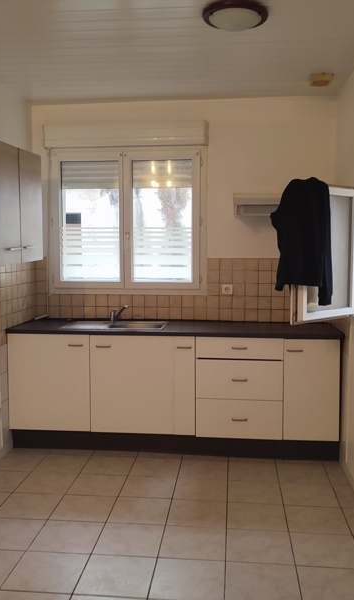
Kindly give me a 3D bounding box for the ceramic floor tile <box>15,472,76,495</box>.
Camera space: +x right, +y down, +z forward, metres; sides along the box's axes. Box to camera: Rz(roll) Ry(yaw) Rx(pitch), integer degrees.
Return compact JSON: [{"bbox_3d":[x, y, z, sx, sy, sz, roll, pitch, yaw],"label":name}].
[{"bbox_3d":[-0.819,1.175,3.541,0.322,0.010,0.322,1,4,6],"label":"ceramic floor tile"}]

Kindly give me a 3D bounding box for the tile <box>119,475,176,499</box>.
[{"bbox_3d":[-0.167,1.153,3.395,0.315,0.010,0.315,1,4,6],"label":"tile"}]

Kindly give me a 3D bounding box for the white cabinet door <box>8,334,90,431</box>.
[{"bbox_3d":[-0.909,0.590,3.965,0.598,0.695,0.020,1,4,7],"label":"white cabinet door"}]

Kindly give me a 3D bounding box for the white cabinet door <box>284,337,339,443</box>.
[{"bbox_3d":[0.924,0.619,3.808,0.377,0.704,0.020,1,4,6],"label":"white cabinet door"}]

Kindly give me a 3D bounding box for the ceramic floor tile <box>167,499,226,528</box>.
[{"bbox_3d":[0.115,1.184,3.066,0.316,0.010,0.311,1,5,6],"label":"ceramic floor tile"}]

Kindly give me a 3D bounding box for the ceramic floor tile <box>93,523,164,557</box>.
[{"bbox_3d":[-0.230,1.198,2.764,0.315,0.010,0.315,1,4,6],"label":"ceramic floor tile"}]

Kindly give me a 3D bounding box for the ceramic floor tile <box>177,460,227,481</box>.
[{"bbox_3d":[0.181,1.133,3.680,0.315,0.010,0.315,1,4,6],"label":"ceramic floor tile"}]

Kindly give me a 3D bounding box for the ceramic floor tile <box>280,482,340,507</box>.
[{"bbox_3d":[0.782,1.161,3.302,0.315,0.010,0.315,1,4,6],"label":"ceramic floor tile"}]

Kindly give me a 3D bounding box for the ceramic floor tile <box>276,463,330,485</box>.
[{"bbox_3d":[0.814,1.139,3.617,0.315,0.010,0.315,1,4,6],"label":"ceramic floor tile"}]

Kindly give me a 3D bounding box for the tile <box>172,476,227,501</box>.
[{"bbox_3d":[0.146,1.159,3.378,0.316,0.010,0.311,1,5,6],"label":"tile"}]

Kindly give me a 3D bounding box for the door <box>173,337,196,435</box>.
[{"bbox_3d":[0.054,0.600,3.892,0.147,0.699,0.020,0,4,7],"label":"door"}]

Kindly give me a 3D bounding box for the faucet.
[{"bbox_3d":[-0.457,0.122,4.355,0.175,0.165,0.055,4,6,40],"label":"faucet"}]

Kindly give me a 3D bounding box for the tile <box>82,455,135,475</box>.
[{"bbox_3d":[-0.463,1.154,3.842,0.322,0.010,0.322,1,4,6],"label":"tile"}]

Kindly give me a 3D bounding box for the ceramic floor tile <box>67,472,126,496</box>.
[{"bbox_3d":[-0.491,1.153,3.441,0.316,0.010,0.311,1,5,6],"label":"ceramic floor tile"}]

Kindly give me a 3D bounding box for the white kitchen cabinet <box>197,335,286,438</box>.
[{"bbox_3d":[0.461,0.594,4.129,0.603,0.709,0.570,1,4,6],"label":"white kitchen cabinet"}]

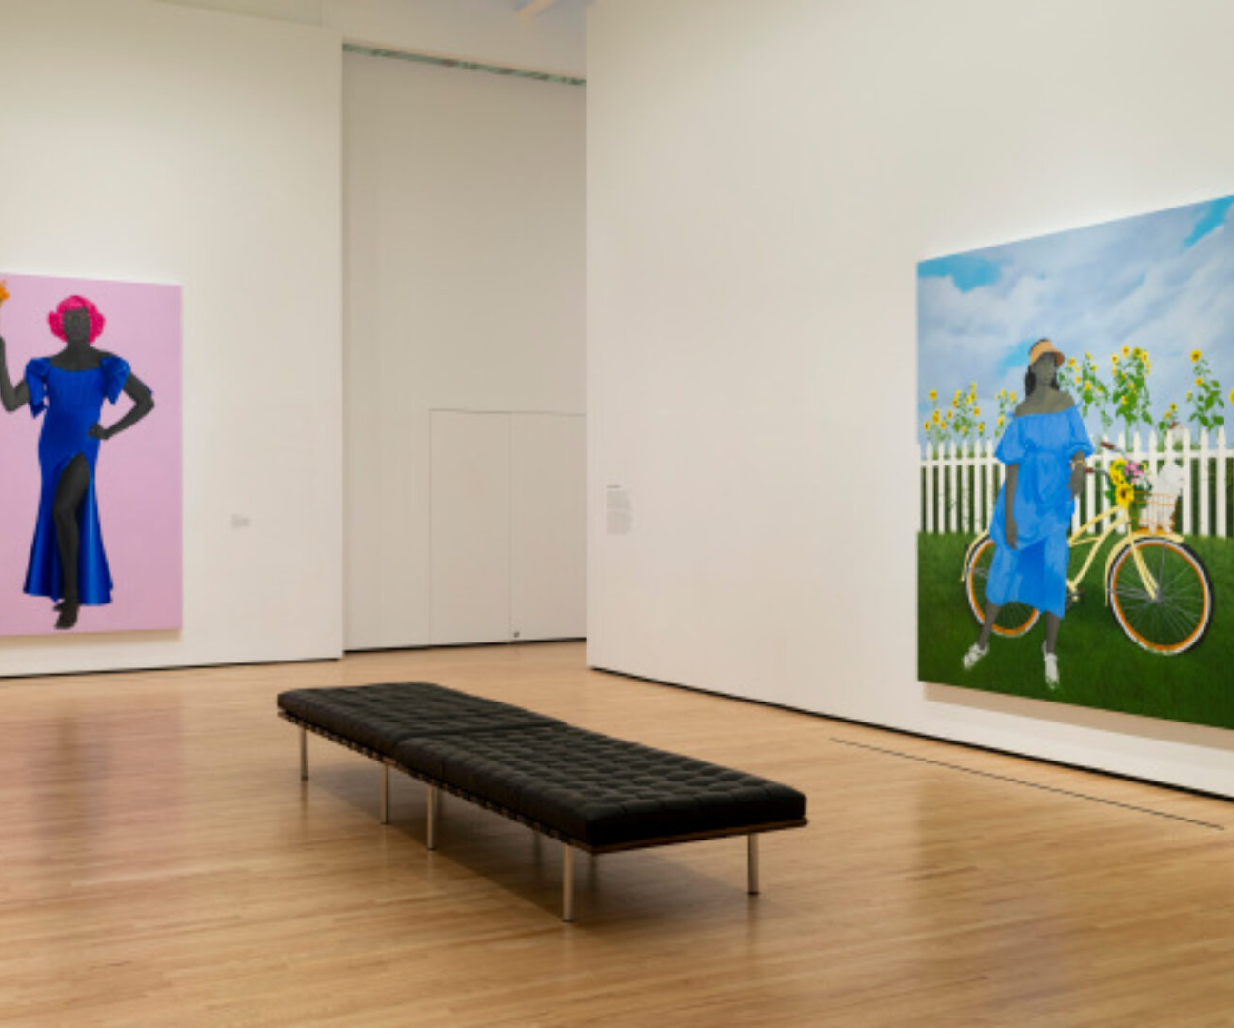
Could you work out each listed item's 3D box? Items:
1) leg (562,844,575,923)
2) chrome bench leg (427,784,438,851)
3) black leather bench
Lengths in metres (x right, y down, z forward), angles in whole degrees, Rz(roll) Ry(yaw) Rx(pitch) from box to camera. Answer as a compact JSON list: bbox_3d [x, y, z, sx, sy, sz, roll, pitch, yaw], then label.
[{"bbox_3d":[-0.178,1.330,5.425,0.037,0.287,0.037,0,0,-29],"label":"leg"},{"bbox_3d":[-0.810,1.325,6.562,0.037,0.287,0.037,0,0,-29],"label":"chrome bench leg"},{"bbox_3d":[-0.595,1.238,7.013,0.905,0.455,3.773,0,0,-29],"label":"black leather bench"}]

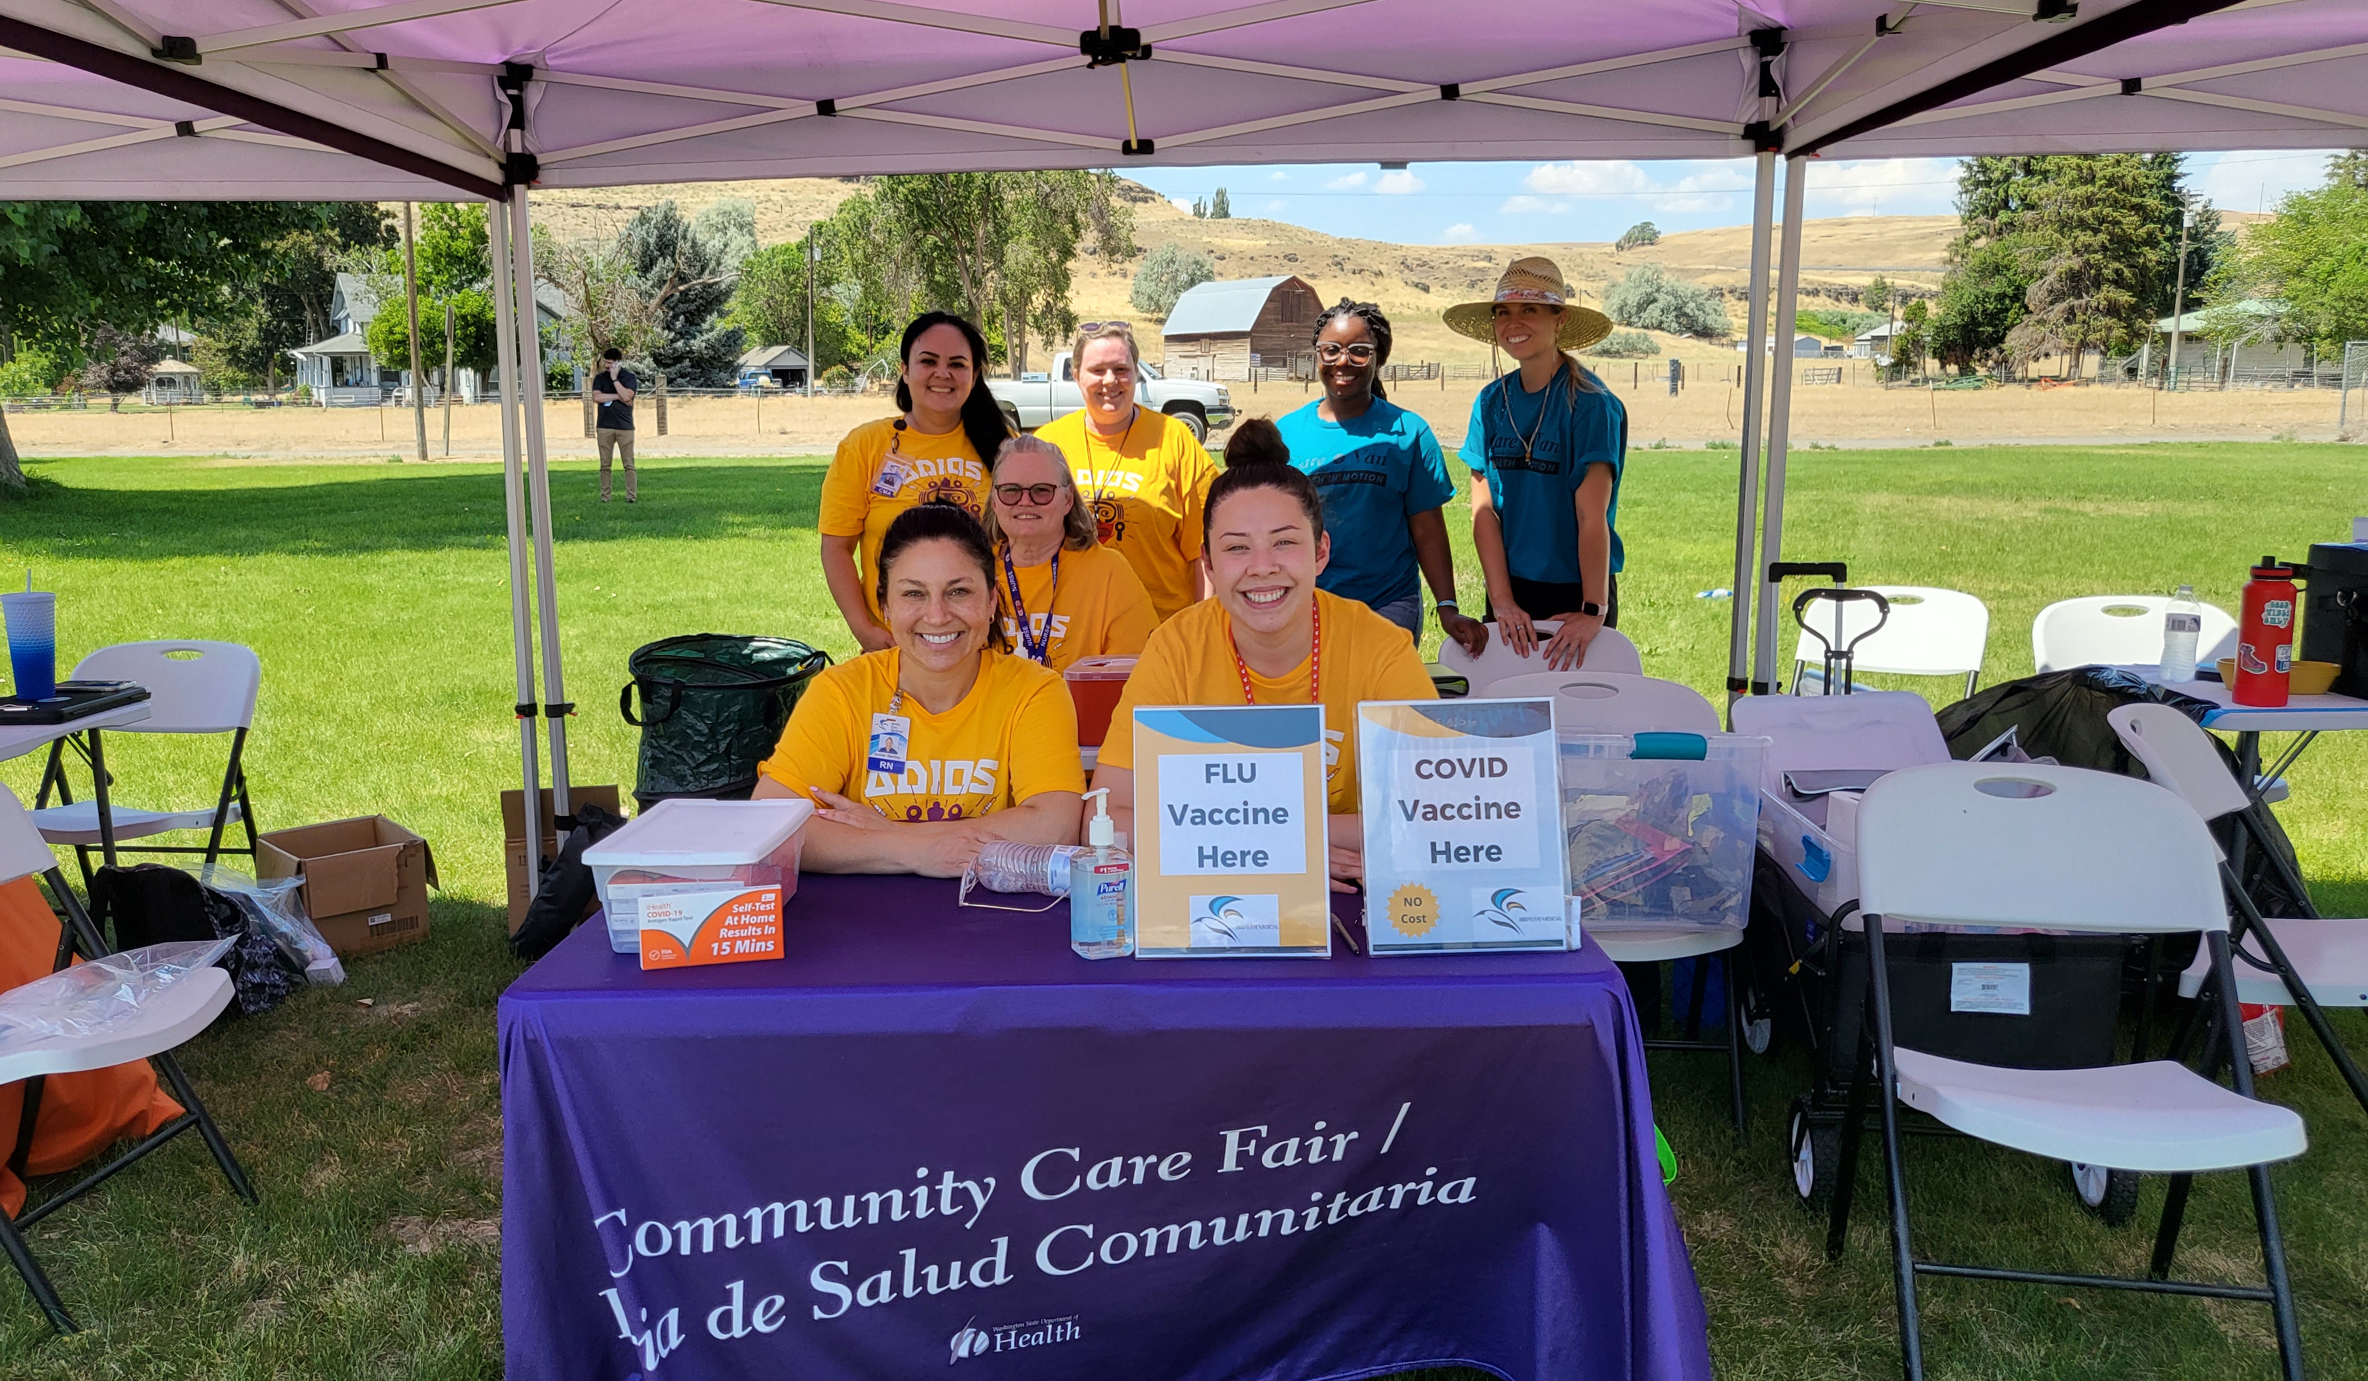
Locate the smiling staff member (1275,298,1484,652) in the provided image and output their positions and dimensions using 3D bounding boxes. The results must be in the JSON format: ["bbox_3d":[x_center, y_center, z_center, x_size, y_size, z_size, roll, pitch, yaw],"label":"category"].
[{"bbox_3d":[0.463,-0.157,4.455,0.500,1.600,0.340,1,10,8],"label":"smiling staff member"}]

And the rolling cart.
[{"bbox_3d":[1.340,0.341,3.257,0.570,0.950,0.900,1,10,6],"label":"rolling cart"}]

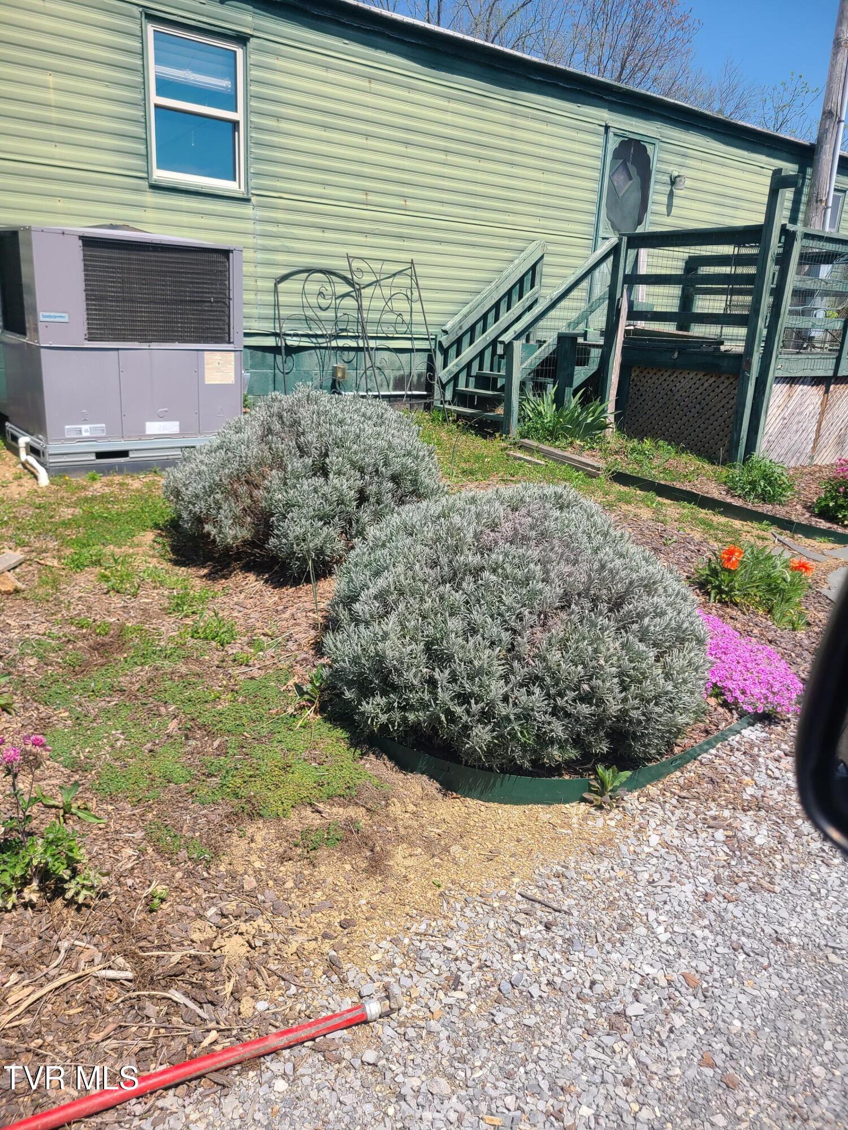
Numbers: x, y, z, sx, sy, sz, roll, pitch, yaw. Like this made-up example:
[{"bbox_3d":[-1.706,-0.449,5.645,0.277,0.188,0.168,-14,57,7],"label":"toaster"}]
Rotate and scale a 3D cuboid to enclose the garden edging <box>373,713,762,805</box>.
[{"bbox_3d":[0.517,0.559,2.494,1.354,0.100,0.303,-2,18,-16],"label":"garden edging"}]

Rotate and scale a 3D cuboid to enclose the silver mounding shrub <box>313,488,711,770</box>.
[{"bbox_3d":[0.300,0.086,2.753,1.232,0.659,1.232,5,18,6],"label":"silver mounding shrub"}]

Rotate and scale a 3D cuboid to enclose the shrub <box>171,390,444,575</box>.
[{"bbox_3d":[-0.554,-0.471,4.081,1.326,0.703,1.326,1,18,-8],"label":"shrub"}]

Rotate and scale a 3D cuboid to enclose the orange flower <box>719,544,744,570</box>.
[{"bbox_3d":[1.479,-0.036,4.080,0.115,0.115,0.080,10,19,20],"label":"orange flower"}]

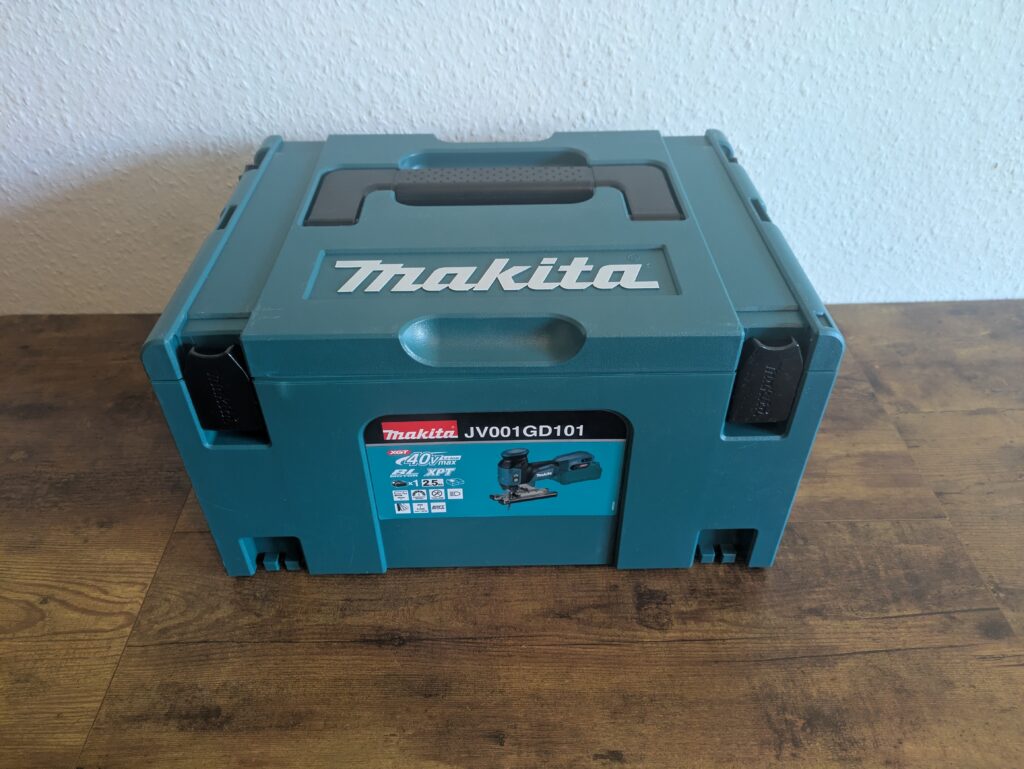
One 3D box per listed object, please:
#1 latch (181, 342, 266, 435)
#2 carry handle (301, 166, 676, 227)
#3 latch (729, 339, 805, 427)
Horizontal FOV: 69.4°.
[{"bbox_3d":[-0.171,0.000,0.440,0.037,0.063,0.015,-1,40,-1],"label":"latch"},{"bbox_3d":[-0.012,-0.133,0.549,0.262,0.021,0.093,-1,40,-1],"label":"carry handle"},{"bbox_3d":[0.150,-0.005,0.442,0.037,0.063,0.015,-1,40,-1],"label":"latch"}]

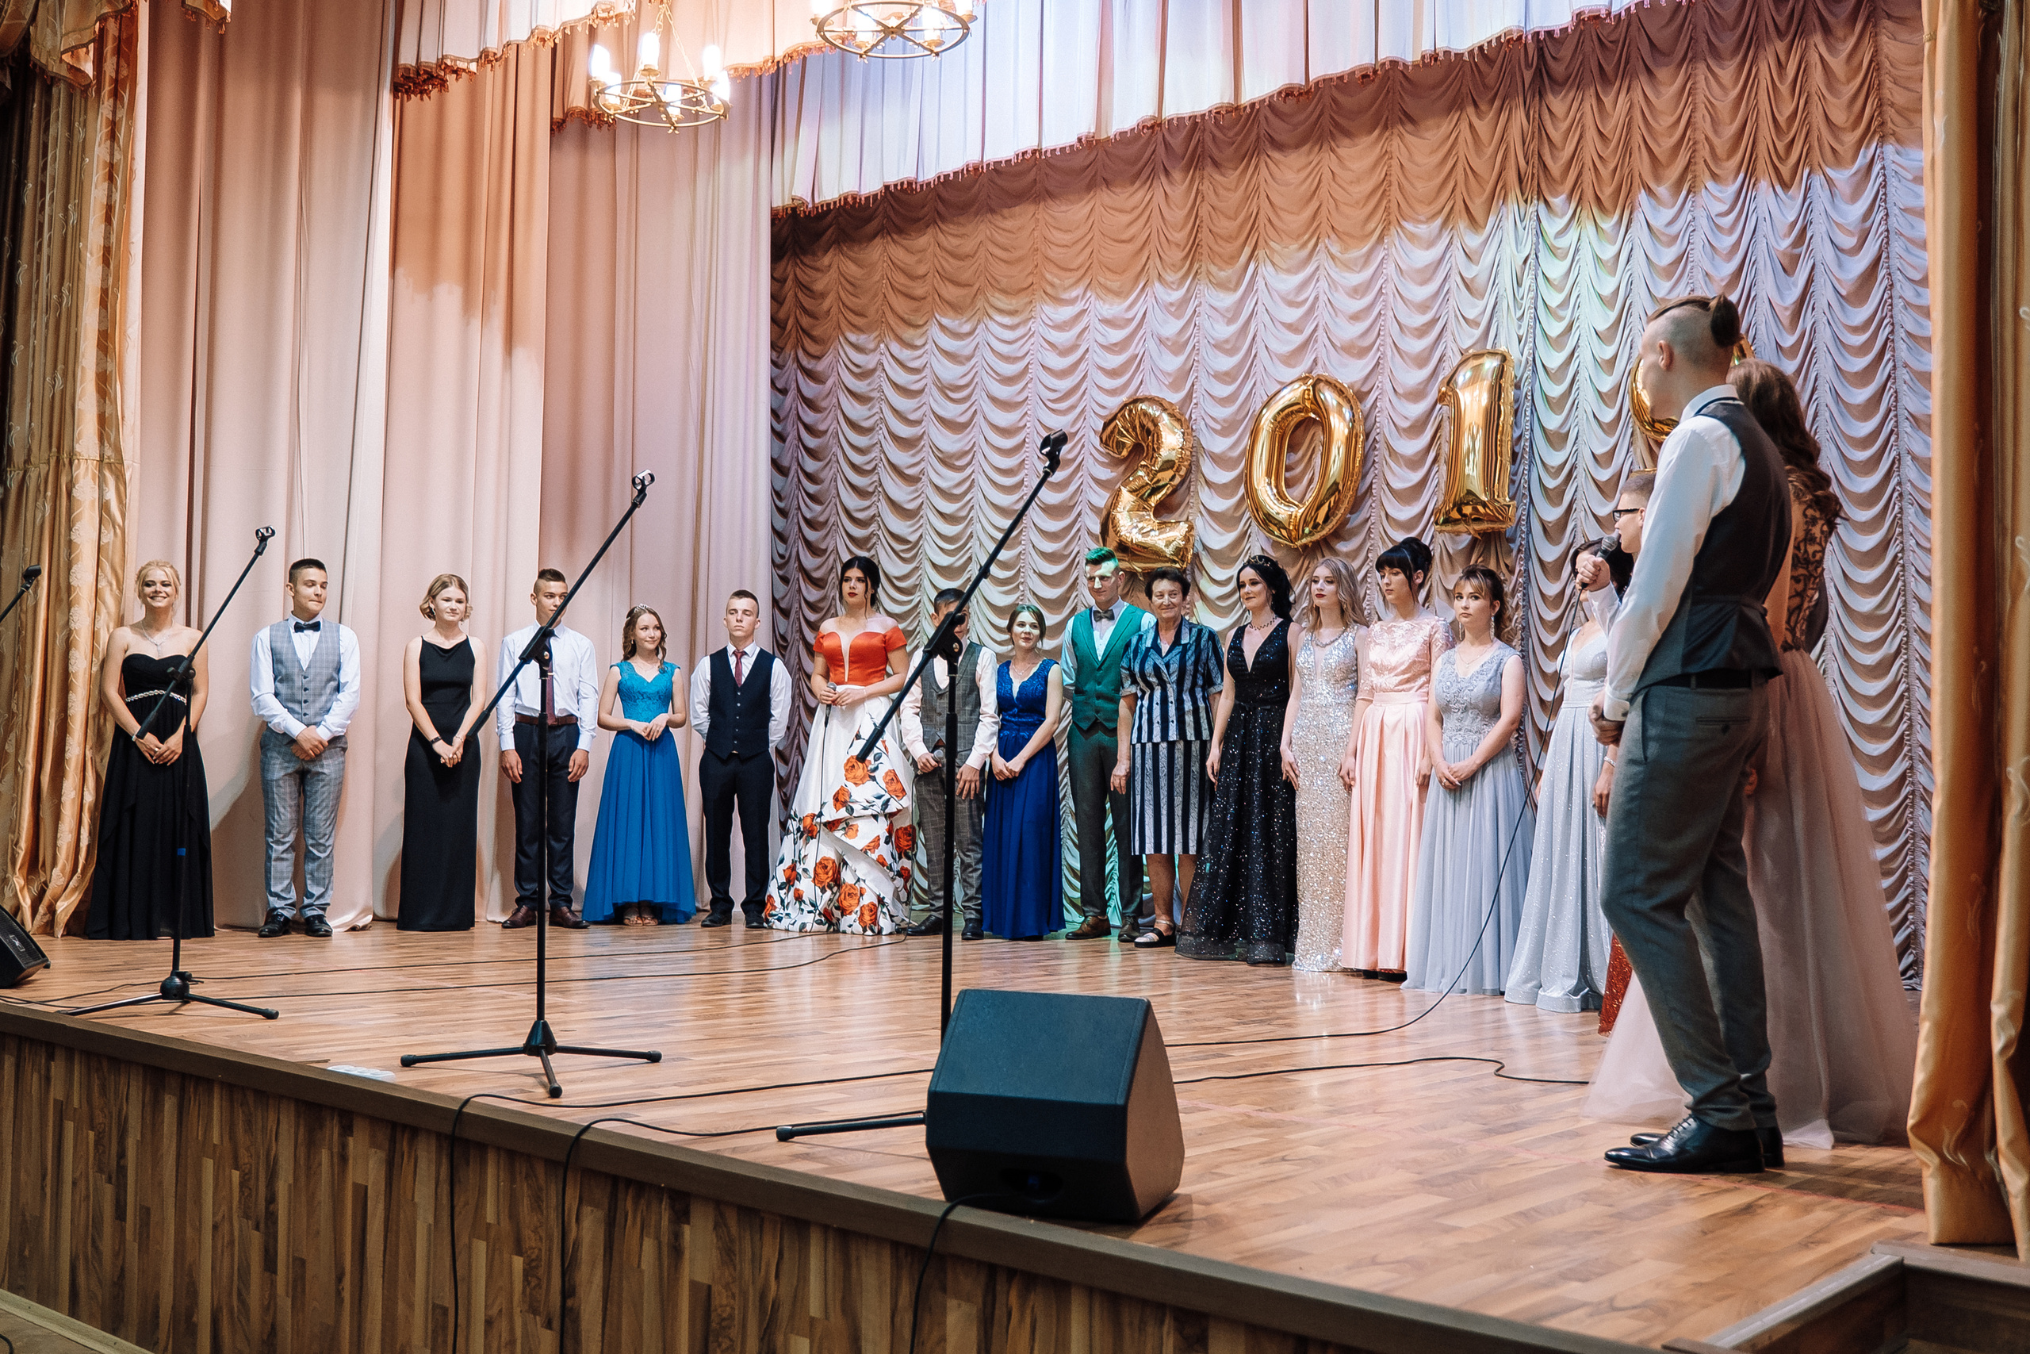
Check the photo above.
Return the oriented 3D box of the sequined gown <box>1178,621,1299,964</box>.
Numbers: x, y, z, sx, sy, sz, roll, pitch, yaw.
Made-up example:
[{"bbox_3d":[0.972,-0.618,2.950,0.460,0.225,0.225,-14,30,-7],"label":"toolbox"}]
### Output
[{"bbox_3d":[0.996,0.479,8.330,0.530,1.451,0.490,-2,-3,38],"label":"sequined gown"}]

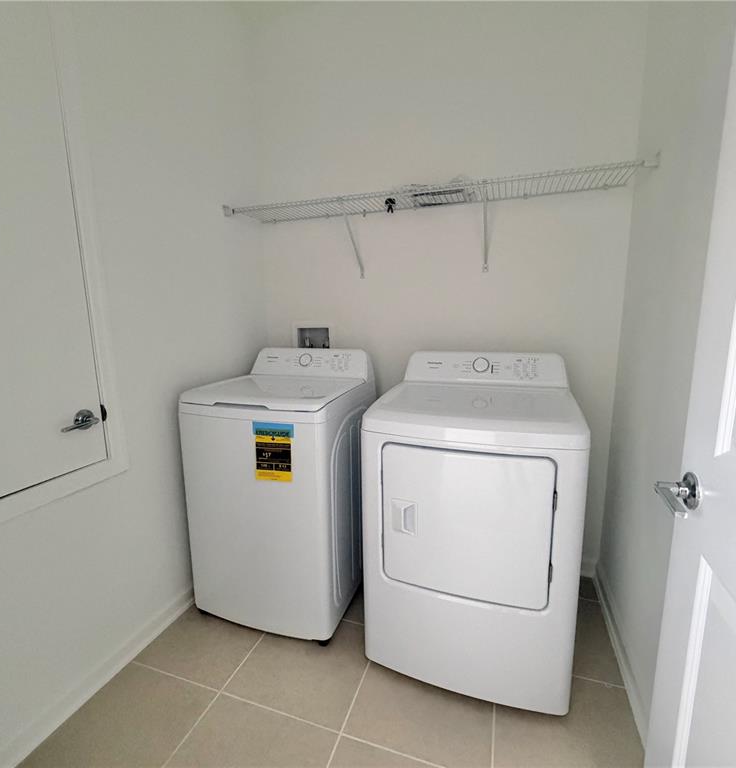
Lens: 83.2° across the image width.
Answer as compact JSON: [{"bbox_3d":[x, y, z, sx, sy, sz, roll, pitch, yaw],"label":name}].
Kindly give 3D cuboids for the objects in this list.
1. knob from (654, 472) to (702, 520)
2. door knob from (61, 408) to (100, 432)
[{"bbox_3d":[0.608,0.220,0.804,0.064,0.068,0.138,2,11,16],"label":"knob"},{"bbox_3d":[-0.925,0.127,1.333,0.064,0.068,0.143,3,11,19],"label":"door knob"}]

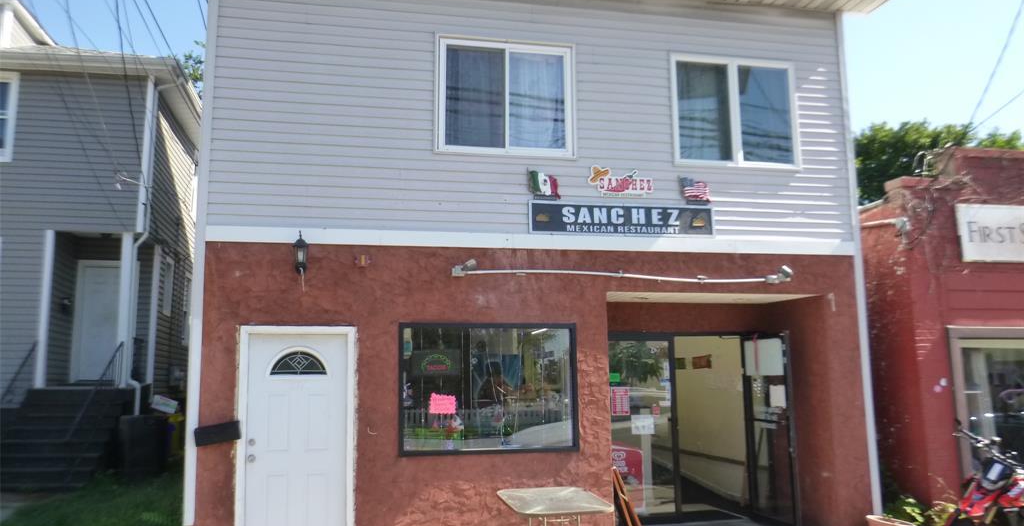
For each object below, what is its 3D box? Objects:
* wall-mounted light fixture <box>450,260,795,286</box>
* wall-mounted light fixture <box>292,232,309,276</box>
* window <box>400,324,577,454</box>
[{"bbox_3d":[1.213,0.096,7.548,3.720,0.220,0.200,1,-8,-12],"label":"wall-mounted light fixture"},{"bbox_3d":[-1.975,-0.093,6.905,0.160,0.430,0.210,1,-8,-12],"label":"wall-mounted light fixture"},{"bbox_3d":[-0.214,1.222,7.207,1.770,1.250,0.110,1,-8,-12],"label":"window"}]

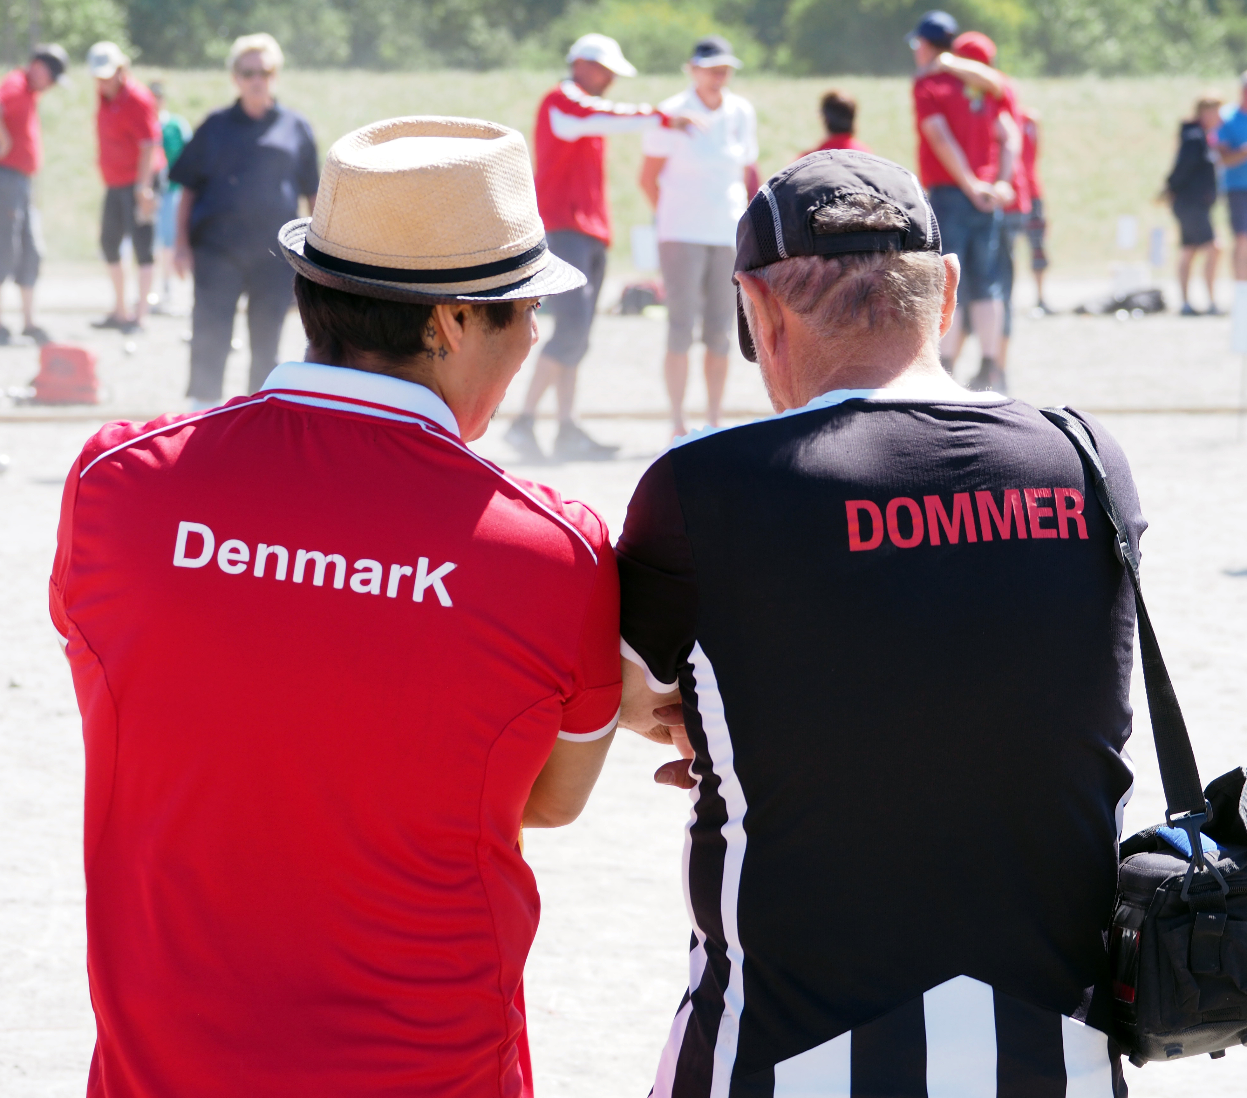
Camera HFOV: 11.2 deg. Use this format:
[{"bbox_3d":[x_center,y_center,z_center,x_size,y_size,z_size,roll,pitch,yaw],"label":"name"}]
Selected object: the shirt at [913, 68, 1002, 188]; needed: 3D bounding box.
[{"bbox_3d":[1.677,-2.095,31.800,0.320,0.620,0.490,4,5,41],"label":"shirt"}]

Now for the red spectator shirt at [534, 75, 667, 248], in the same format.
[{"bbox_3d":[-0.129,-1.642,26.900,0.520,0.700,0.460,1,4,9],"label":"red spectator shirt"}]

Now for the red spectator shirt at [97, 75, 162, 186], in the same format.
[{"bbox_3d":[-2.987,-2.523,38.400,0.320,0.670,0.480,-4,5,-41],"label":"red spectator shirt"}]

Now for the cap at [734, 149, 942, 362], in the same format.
[{"bbox_3d":[0.182,-0.271,5.540,0.180,0.150,0.260,-5,-13,-15],"label":"cap"}]

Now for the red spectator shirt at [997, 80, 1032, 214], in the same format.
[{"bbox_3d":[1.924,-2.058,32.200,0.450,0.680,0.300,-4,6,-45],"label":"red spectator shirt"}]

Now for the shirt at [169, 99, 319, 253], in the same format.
[{"bbox_3d":[-1.745,-1.719,29.200,0.660,0.710,0.380,0,4,-2],"label":"shirt"}]

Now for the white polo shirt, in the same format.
[{"bbox_3d":[0.333,-1.652,27.400,0.520,0.690,0.300,0,4,-5],"label":"white polo shirt"}]

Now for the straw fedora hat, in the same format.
[{"bbox_3d":[-0.168,-0.290,5.520,0.280,0.125,0.245,-11,24,-27],"label":"straw fedora hat"}]

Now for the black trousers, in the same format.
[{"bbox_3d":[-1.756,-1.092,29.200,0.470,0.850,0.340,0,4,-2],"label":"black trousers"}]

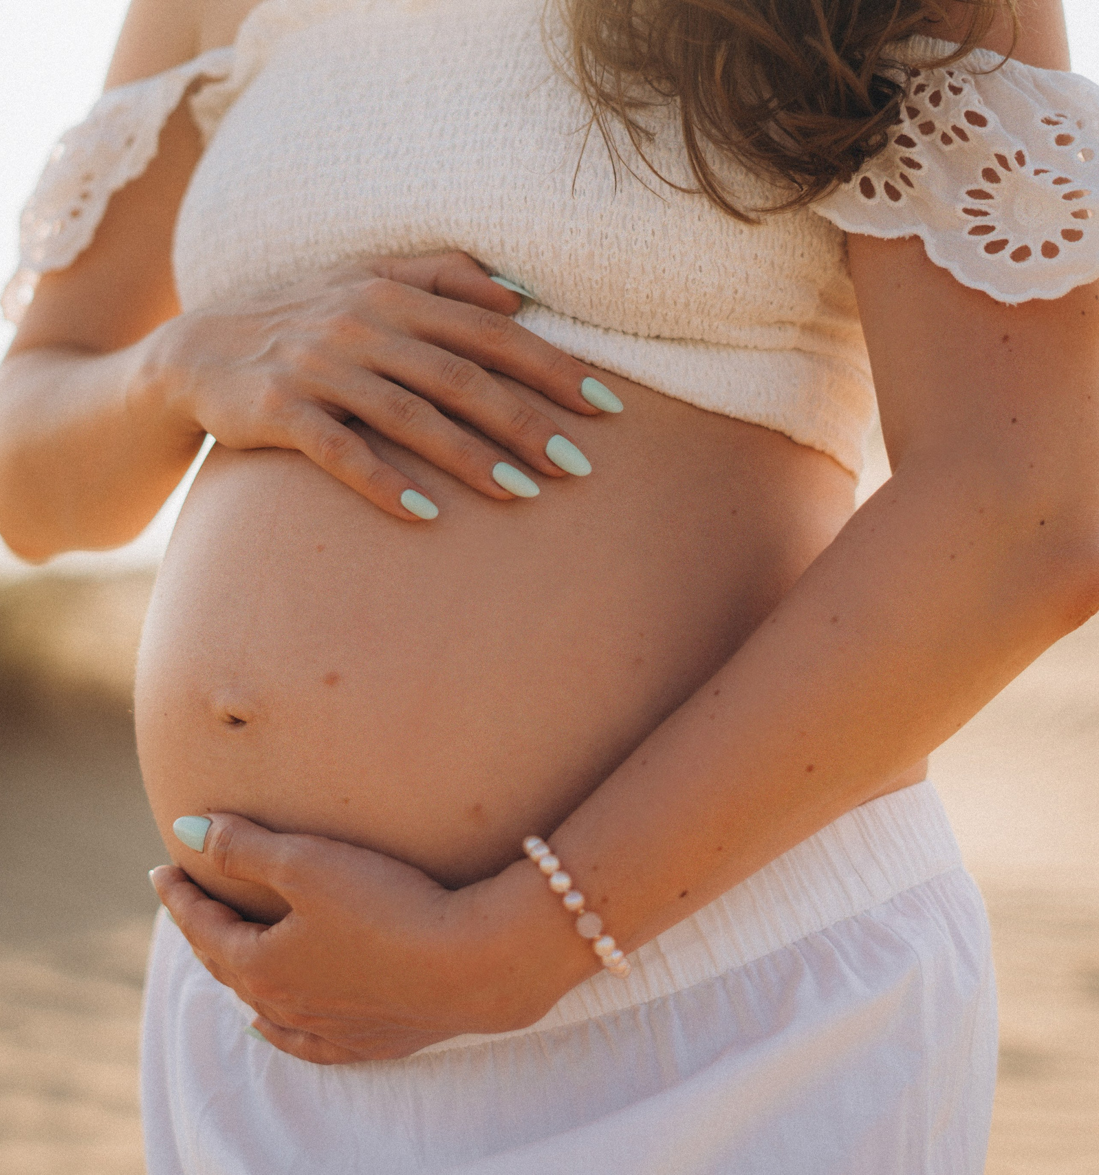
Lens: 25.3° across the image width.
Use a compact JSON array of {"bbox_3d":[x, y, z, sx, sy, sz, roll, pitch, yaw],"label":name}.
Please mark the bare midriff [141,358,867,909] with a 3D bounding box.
[{"bbox_3d":[-0.020,0.022,1.090,0.320,0.250,0.310,2,2,44],"label":"bare midriff"}]

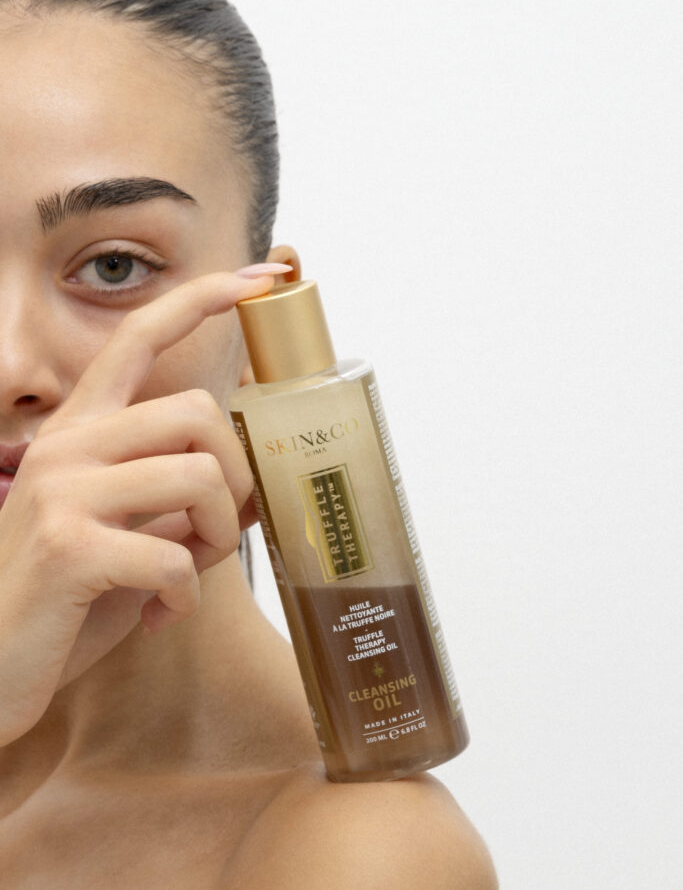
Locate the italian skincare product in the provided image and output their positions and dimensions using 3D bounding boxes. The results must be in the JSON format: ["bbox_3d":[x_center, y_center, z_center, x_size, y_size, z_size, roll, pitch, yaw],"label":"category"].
[{"bbox_3d":[-0.001,0.027,0.767,0.048,0.156,0.046,-15,11,-1],"label":"italian skincare product"}]

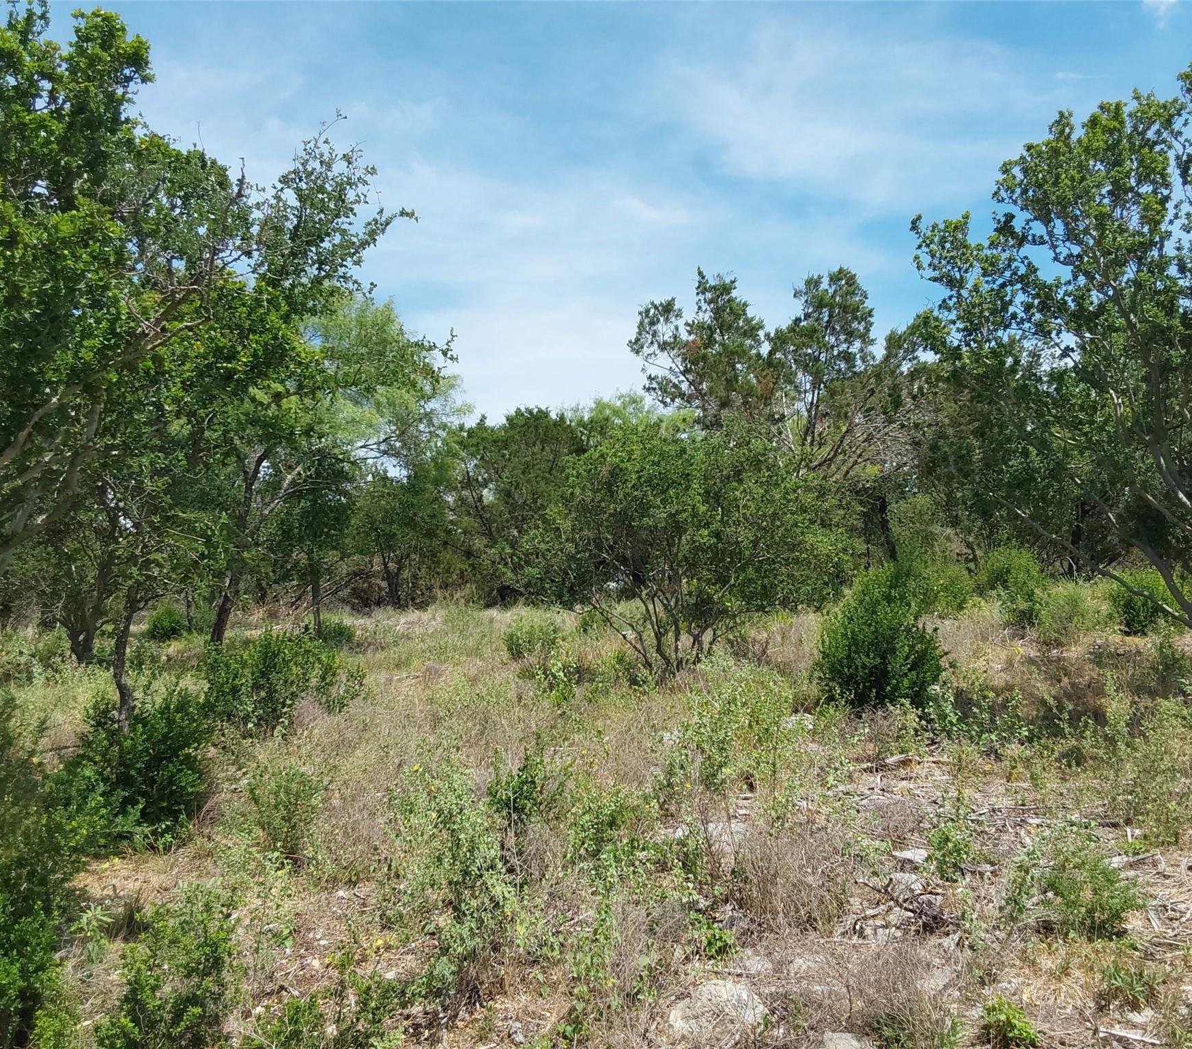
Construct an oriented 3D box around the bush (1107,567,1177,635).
[{"bbox_3d":[7.333,1.028,15.200,0.940,0.925,0.846,0,0,0],"label":"bush"}]

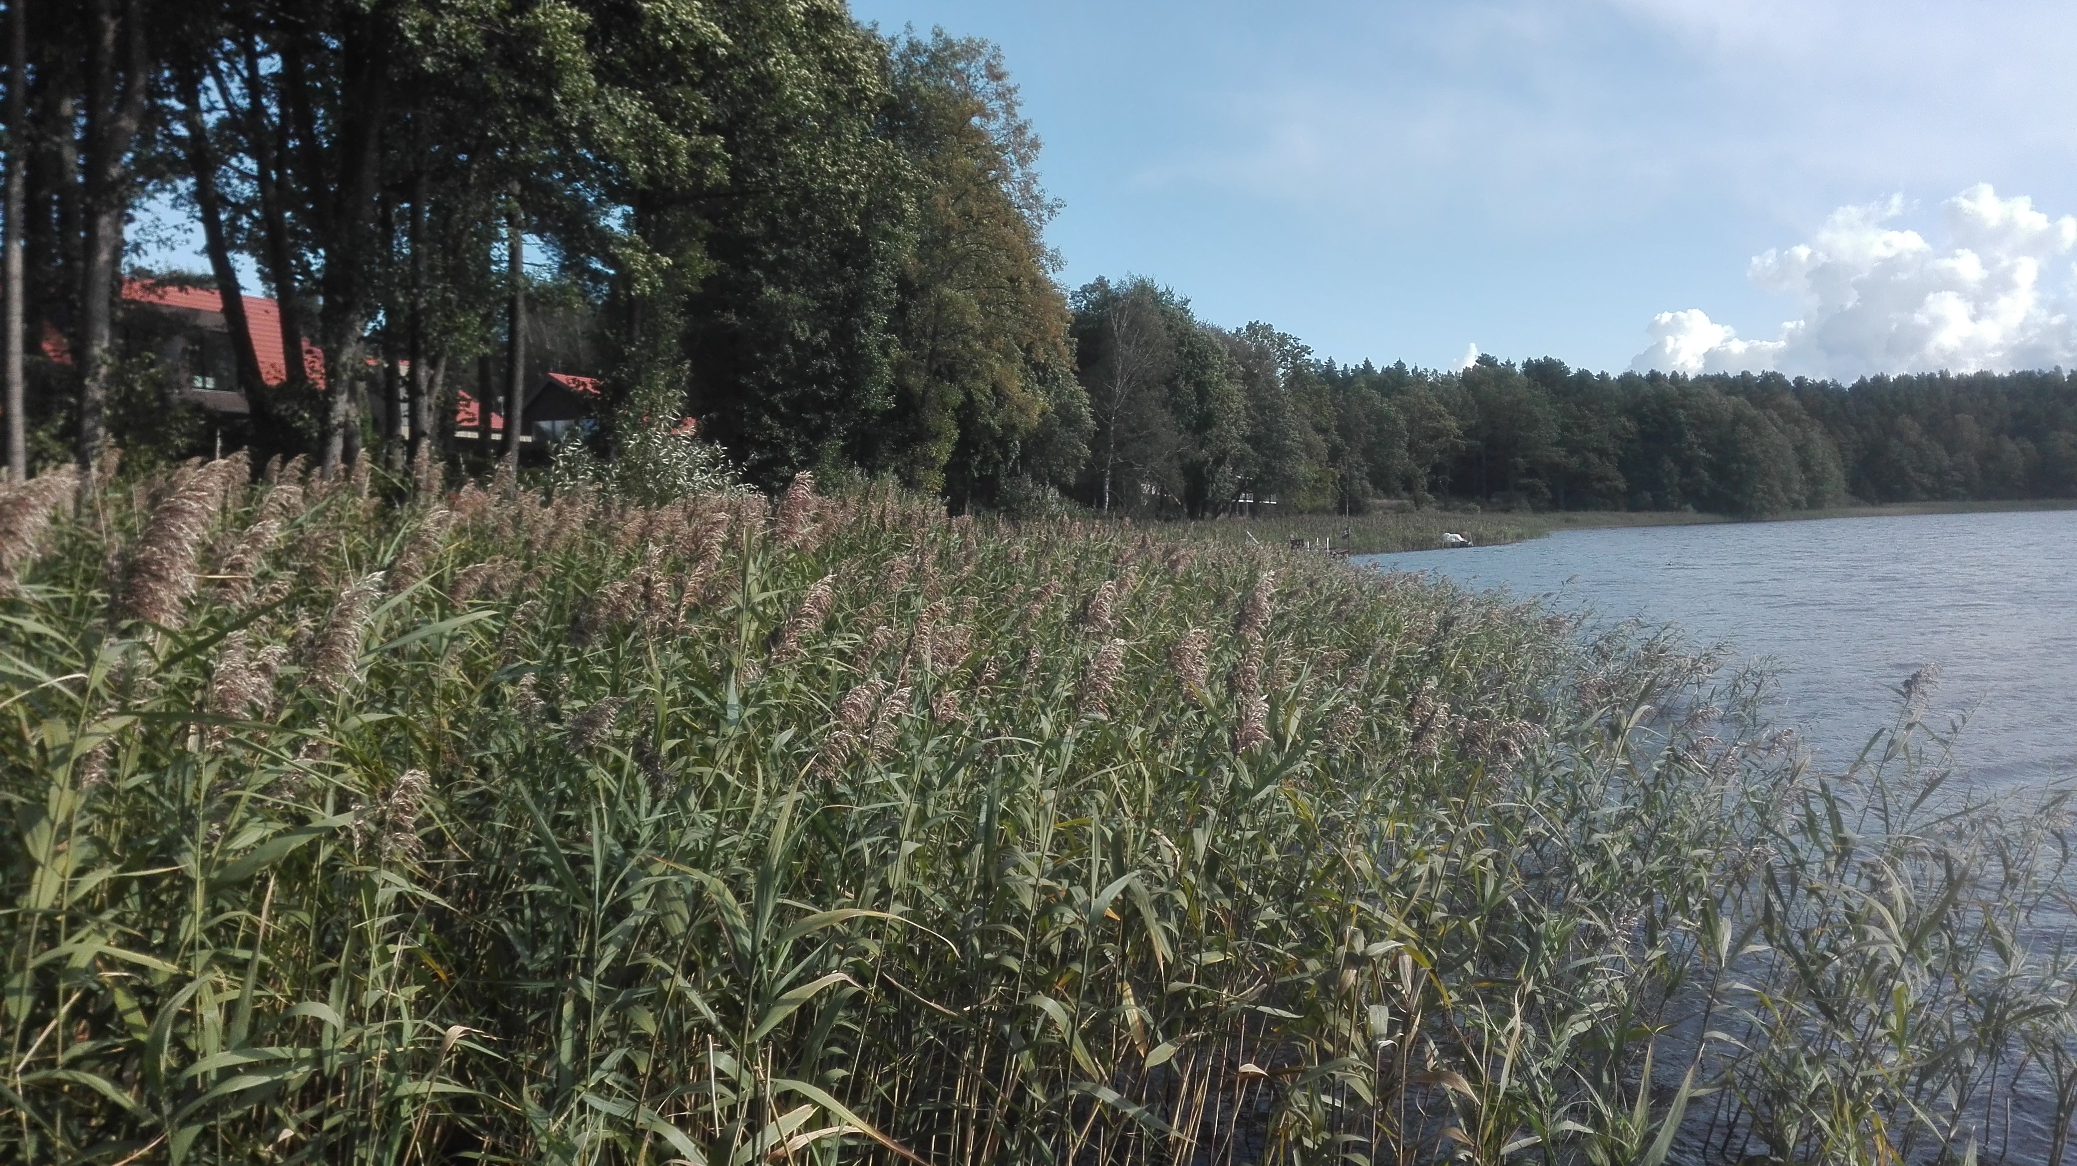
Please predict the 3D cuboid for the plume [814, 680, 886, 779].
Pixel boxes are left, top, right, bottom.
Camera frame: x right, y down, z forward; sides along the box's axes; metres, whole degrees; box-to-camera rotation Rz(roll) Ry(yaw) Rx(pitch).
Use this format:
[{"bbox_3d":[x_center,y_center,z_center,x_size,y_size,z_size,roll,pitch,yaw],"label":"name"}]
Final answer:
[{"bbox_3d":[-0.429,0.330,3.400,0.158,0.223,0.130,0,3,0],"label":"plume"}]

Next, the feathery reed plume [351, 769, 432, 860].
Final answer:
[{"bbox_3d":[-1.218,0.436,2.800,0.148,0.169,0.120,0,3,0],"label":"feathery reed plume"}]

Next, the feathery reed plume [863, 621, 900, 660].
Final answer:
[{"bbox_3d":[-0.508,0.186,4.800,0.117,0.117,0.100,0,3,0],"label":"feathery reed plume"}]

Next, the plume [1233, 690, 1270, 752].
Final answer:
[{"bbox_3d":[0.703,0.455,4.900,0.098,0.195,0.088,8,3,0],"label":"plume"}]

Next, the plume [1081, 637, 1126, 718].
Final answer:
[{"bbox_3d":[0.186,0.268,4.200,0.082,0.216,0.074,18,3,0],"label":"plume"}]

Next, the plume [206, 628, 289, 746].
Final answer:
[{"bbox_3d":[-1.542,0.204,2.900,0.132,0.209,0.119,12,3,0],"label":"plume"}]

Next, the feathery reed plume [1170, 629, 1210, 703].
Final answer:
[{"bbox_3d":[0.449,0.243,4.400,0.121,0.219,0.120,0,3,0],"label":"feathery reed plume"}]

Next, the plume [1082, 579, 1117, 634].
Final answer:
[{"bbox_3d":[0.233,0.090,5.700,0.097,0.192,0.087,18,3,0],"label":"plume"}]

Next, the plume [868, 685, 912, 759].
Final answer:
[{"bbox_3d":[-0.360,0.338,3.600,0.099,0.175,0.100,0,3,0],"label":"plume"}]

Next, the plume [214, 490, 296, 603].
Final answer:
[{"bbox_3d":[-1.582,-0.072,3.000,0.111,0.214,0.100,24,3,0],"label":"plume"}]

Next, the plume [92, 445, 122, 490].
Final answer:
[{"bbox_3d":[-4.762,-0.597,7.600,0.131,0.219,0.118,10,3,0],"label":"plume"}]

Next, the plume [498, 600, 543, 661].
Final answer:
[{"bbox_3d":[-1.497,0.136,4.300,0.123,0.173,0.110,0,3,0],"label":"plume"}]

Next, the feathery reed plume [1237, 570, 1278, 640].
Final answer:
[{"bbox_3d":[0.737,0.074,5.000,0.132,0.228,0.120,0,3,0],"label":"feathery reed plume"}]

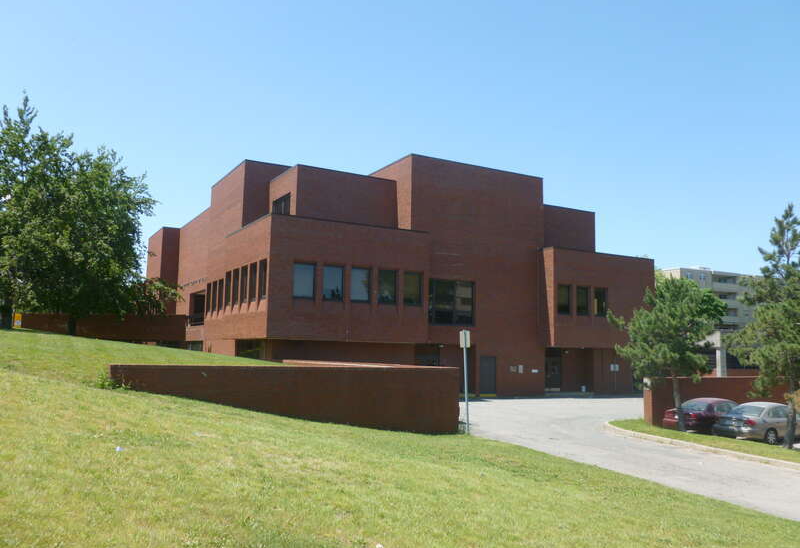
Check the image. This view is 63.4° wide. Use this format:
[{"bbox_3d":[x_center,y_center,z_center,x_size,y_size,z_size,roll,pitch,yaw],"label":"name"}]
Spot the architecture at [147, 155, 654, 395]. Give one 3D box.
[{"bbox_3d":[-1.527,1.425,47.924,28.289,13.507,26.000,5,-8,-30],"label":"architecture"}]

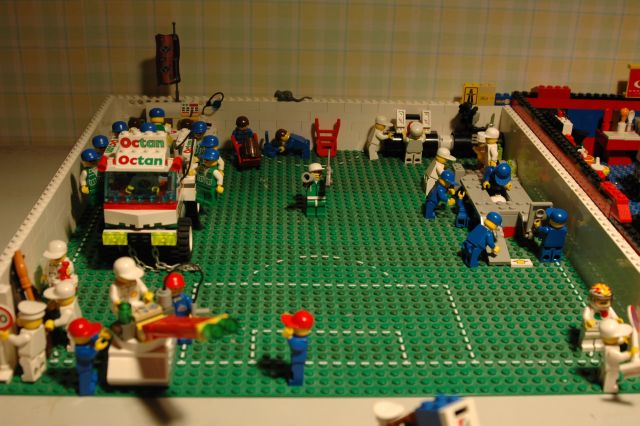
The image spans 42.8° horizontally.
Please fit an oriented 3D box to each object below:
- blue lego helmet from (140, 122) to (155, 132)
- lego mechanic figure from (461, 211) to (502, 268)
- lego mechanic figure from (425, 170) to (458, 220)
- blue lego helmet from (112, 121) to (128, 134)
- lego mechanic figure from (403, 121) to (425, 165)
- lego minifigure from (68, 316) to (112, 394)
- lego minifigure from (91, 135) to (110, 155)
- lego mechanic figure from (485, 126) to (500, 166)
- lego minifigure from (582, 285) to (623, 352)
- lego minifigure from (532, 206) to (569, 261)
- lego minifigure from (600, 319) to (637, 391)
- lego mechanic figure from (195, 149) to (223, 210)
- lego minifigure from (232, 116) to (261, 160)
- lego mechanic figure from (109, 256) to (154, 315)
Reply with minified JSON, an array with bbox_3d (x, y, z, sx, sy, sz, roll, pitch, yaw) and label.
[{"bbox_3d":[-0.128,-0.061,0.603,0.011,0.009,0.016,9,26,15],"label":"blue lego helmet"},{"bbox_3d":[0.115,0.019,0.580,0.029,0.037,0.021,-9,28,-23],"label":"lego mechanic figure"},{"bbox_3d":[0.098,-0.016,0.656,0.027,0.036,0.021,1,24,-3],"label":"lego mechanic figure"},{"bbox_3d":[-0.173,-0.076,0.716,0.016,0.008,0.012,9,25,15],"label":"blue lego helmet"},{"bbox_3d":[0.087,-0.067,0.761,0.022,0.042,0.018,1,24,-1],"label":"lego mechanic figure"},{"bbox_3d":[-0.120,0.075,0.429,0.018,0.042,0.022,-2,25,-10],"label":"lego minifigure"},{"bbox_3d":[-0.162,-0.039,0.619,0.017,0.042,0.024,12,27,19],"label":"lego minifigure"},{"bbox_3d":[0.151,-0.057,0.737,0.017,0.042,0.023,5,25,6],"label":"lego mechanic figure"},{"bbox_3d":[0.165,0.061,0.489,0.024,0.043,0.014,1,25,-3],"label":"lego minifigure"},{"bbox_3d":[0.168,0.013,0.587,0.024,0.042,0.018,2,25,-1],"label":"lego minifigure"},{"bbox_3d":[0.164,0.076,0.450,0.020,0.043,0.022,-1,25,-6],"label":"lego minifigure"},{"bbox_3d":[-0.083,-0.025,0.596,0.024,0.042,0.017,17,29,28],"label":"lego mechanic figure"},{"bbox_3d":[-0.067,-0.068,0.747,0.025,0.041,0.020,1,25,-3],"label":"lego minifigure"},{"bbox_3d":[-0.114,0.048,0.489,0.024,0.043,0.018,-18,31,-37],"label":"lego mechanic figure"}]

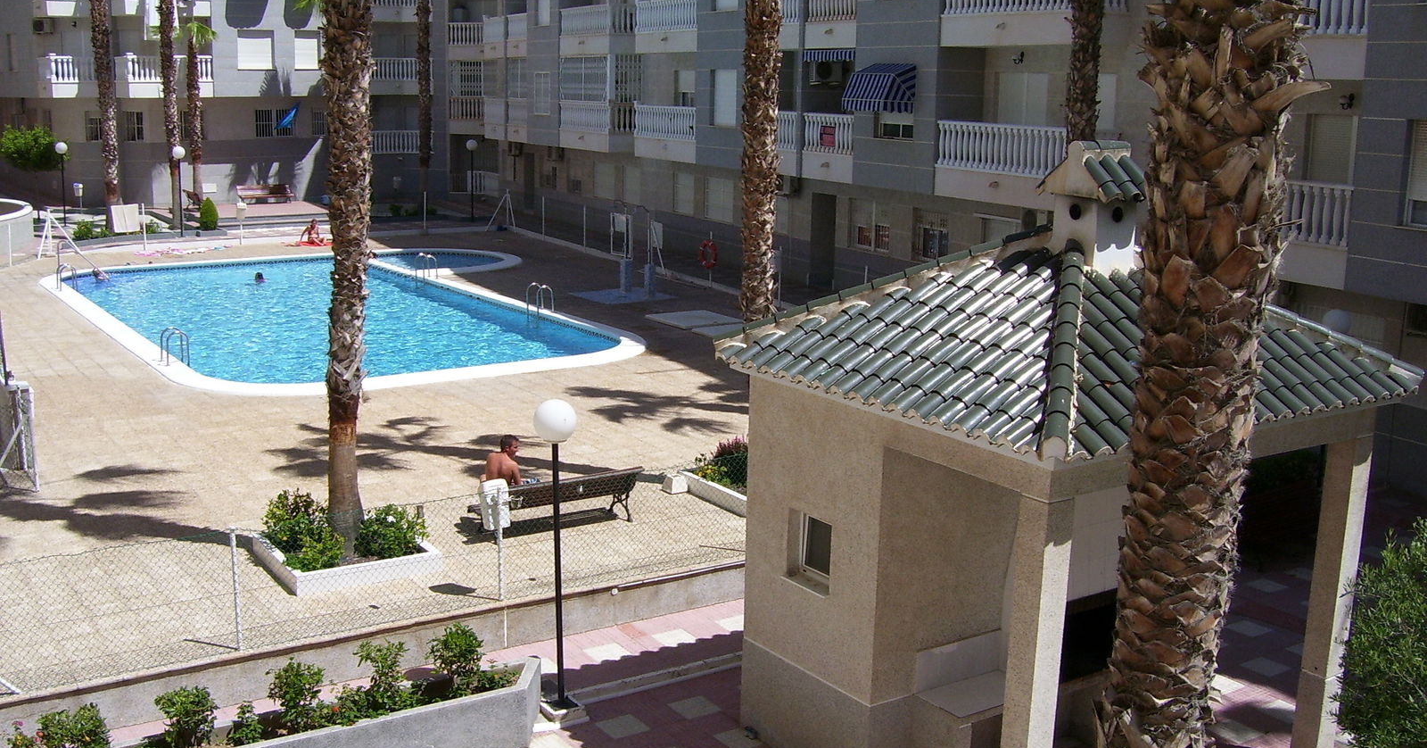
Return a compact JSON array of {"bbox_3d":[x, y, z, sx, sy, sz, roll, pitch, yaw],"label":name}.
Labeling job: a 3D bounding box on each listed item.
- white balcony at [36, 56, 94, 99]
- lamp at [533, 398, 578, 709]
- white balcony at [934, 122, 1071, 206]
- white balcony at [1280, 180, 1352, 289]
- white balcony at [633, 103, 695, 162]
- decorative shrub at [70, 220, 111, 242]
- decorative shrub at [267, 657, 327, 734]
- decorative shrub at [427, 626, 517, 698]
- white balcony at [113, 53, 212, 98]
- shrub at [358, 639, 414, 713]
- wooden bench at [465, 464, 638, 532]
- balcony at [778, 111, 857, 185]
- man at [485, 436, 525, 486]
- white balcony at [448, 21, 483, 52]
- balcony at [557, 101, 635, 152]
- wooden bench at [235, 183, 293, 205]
[{"bbox_3d":[-23.597,-10.862,51.147,1.532,1.530,1.400,-9,16,-39],"label":"white balcony"},{"bbox_3d":[-1.428,1.667,12.960,0.400,2.967,0.400,0,12,0],"label":"lamp"},{"bbox_3d":[6.079,-4.106,27.354,1.270,1.460,4.060,-5,13,-27],"label":"white balcony"},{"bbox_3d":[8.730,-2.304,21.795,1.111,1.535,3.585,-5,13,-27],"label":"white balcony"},{"bbox_3d":[-1.059,-7.519,43.719,1.100,1.650,3.400,-7,15,-35],"label":"white balcony"},{"bbox_3d":[-19.324,-4.429,43.500,1.150,0.550,0.900,-5,13,-23],"label":"decorative shrub"},{"bbox_3d":[-3.441,2.656,11.533,0.490,0.650,0.460,-7,14,-32],"label":"decorative shrub"},{"bbox_3d":[-2.225,2.555,12.712,0.680,0.590,0.520,-6,13,-27],"label":"decorative shrub"},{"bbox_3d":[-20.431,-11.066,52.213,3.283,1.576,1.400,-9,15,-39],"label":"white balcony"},{"bbox_3d":[-2.869,2.654,12.290,0.493,0.600,0.458,-6,14,-29],"label":"shrub"},{"bbox_3d":[-1.932,1.534,17.242,2.000,0.740,0.700,-7,15,-33],"label":"wooden bench"},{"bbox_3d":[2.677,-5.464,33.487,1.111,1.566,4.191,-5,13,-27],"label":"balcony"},{"bbox_3d":[-2.548,1.256,17.224,0.580,1.141,0.800,4,12,15],"label":"man"},{"bbox_3d":[-10.074,-13.415,56.472,1.450,1.380,1.100,-6,13,-27],"label":"white balcony"},{"bbox_3d":[-3.666,-8.076,45.823,1.250,1.460,4.229,-5,13,-27],"label":"balcony"},{"bbox_3d":[-16.328,-6.551,51.000,1.900,0.740,0.680,-7,15,-33],"label":"wooden bench"}]

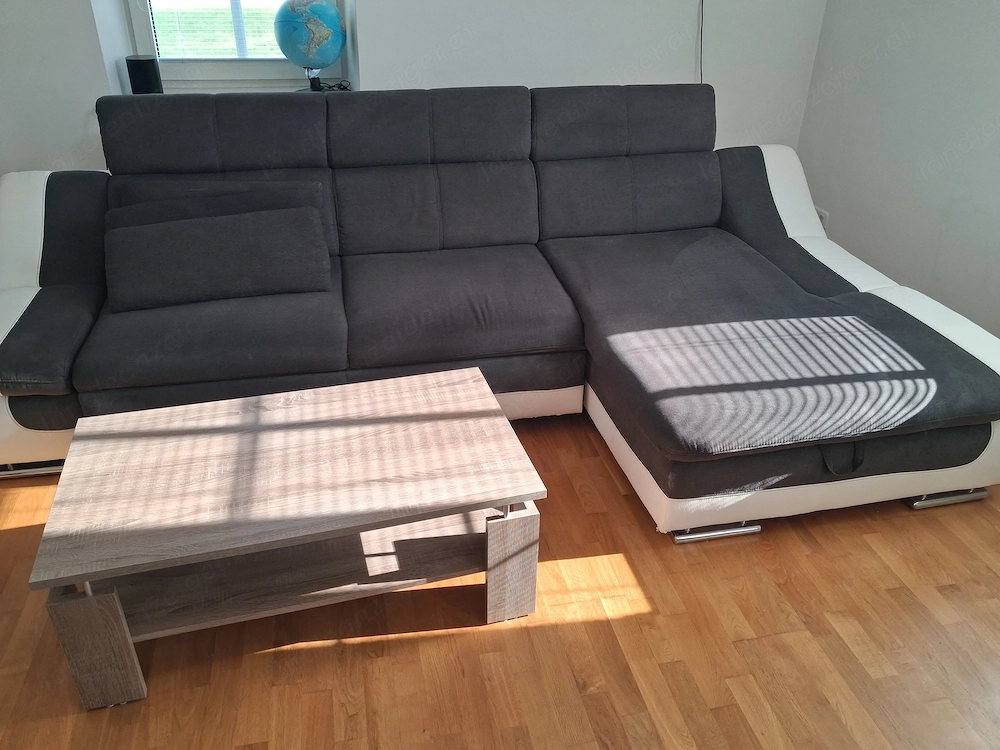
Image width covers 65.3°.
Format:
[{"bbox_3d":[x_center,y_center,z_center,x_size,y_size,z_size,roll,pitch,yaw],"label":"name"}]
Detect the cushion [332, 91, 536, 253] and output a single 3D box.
[{"bbox_3d":[-0.266,-0.832,3.162,0.796,0.613,0.193,-5,16,-11],"label":"cushion"}]

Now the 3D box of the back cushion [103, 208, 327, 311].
[{"bbox_3d":[-0.976,-0.410,2.761,0.719,0.319,0.154,-7,7,-14],"label":"back cushion"}]

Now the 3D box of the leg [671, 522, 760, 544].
[{"bbox_3d":[0.635,0.444,2.256,0.269,0.050,0.025,-5,30,-11],"label":"leg"}]

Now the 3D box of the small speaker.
[{"bbox_3d":[-1.483,-1.254,3.277,0.116,0.145,0.126,-5,30,-11],"label":"small speaker"}]

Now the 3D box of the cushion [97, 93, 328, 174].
[{"bbox_3d":[-1.052,-0.917,2.936,0.787,0.265,0.154,-5,16,-11],"label":"cushion"}]

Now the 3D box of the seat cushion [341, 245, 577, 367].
[{"bbox_3d":[-0.174,-0.290,2.909,0.796,0.150,0.743,-5,30,-11],"label":"seat cushion"}]

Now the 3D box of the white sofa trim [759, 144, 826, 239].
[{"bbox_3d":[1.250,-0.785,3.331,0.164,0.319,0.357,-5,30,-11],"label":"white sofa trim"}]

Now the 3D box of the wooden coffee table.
[{"bbox_3d":[-0.494,0.365,2.005,1.070,0.400,0.604,-8,31,-15],"label":"wooden coffee table"}]

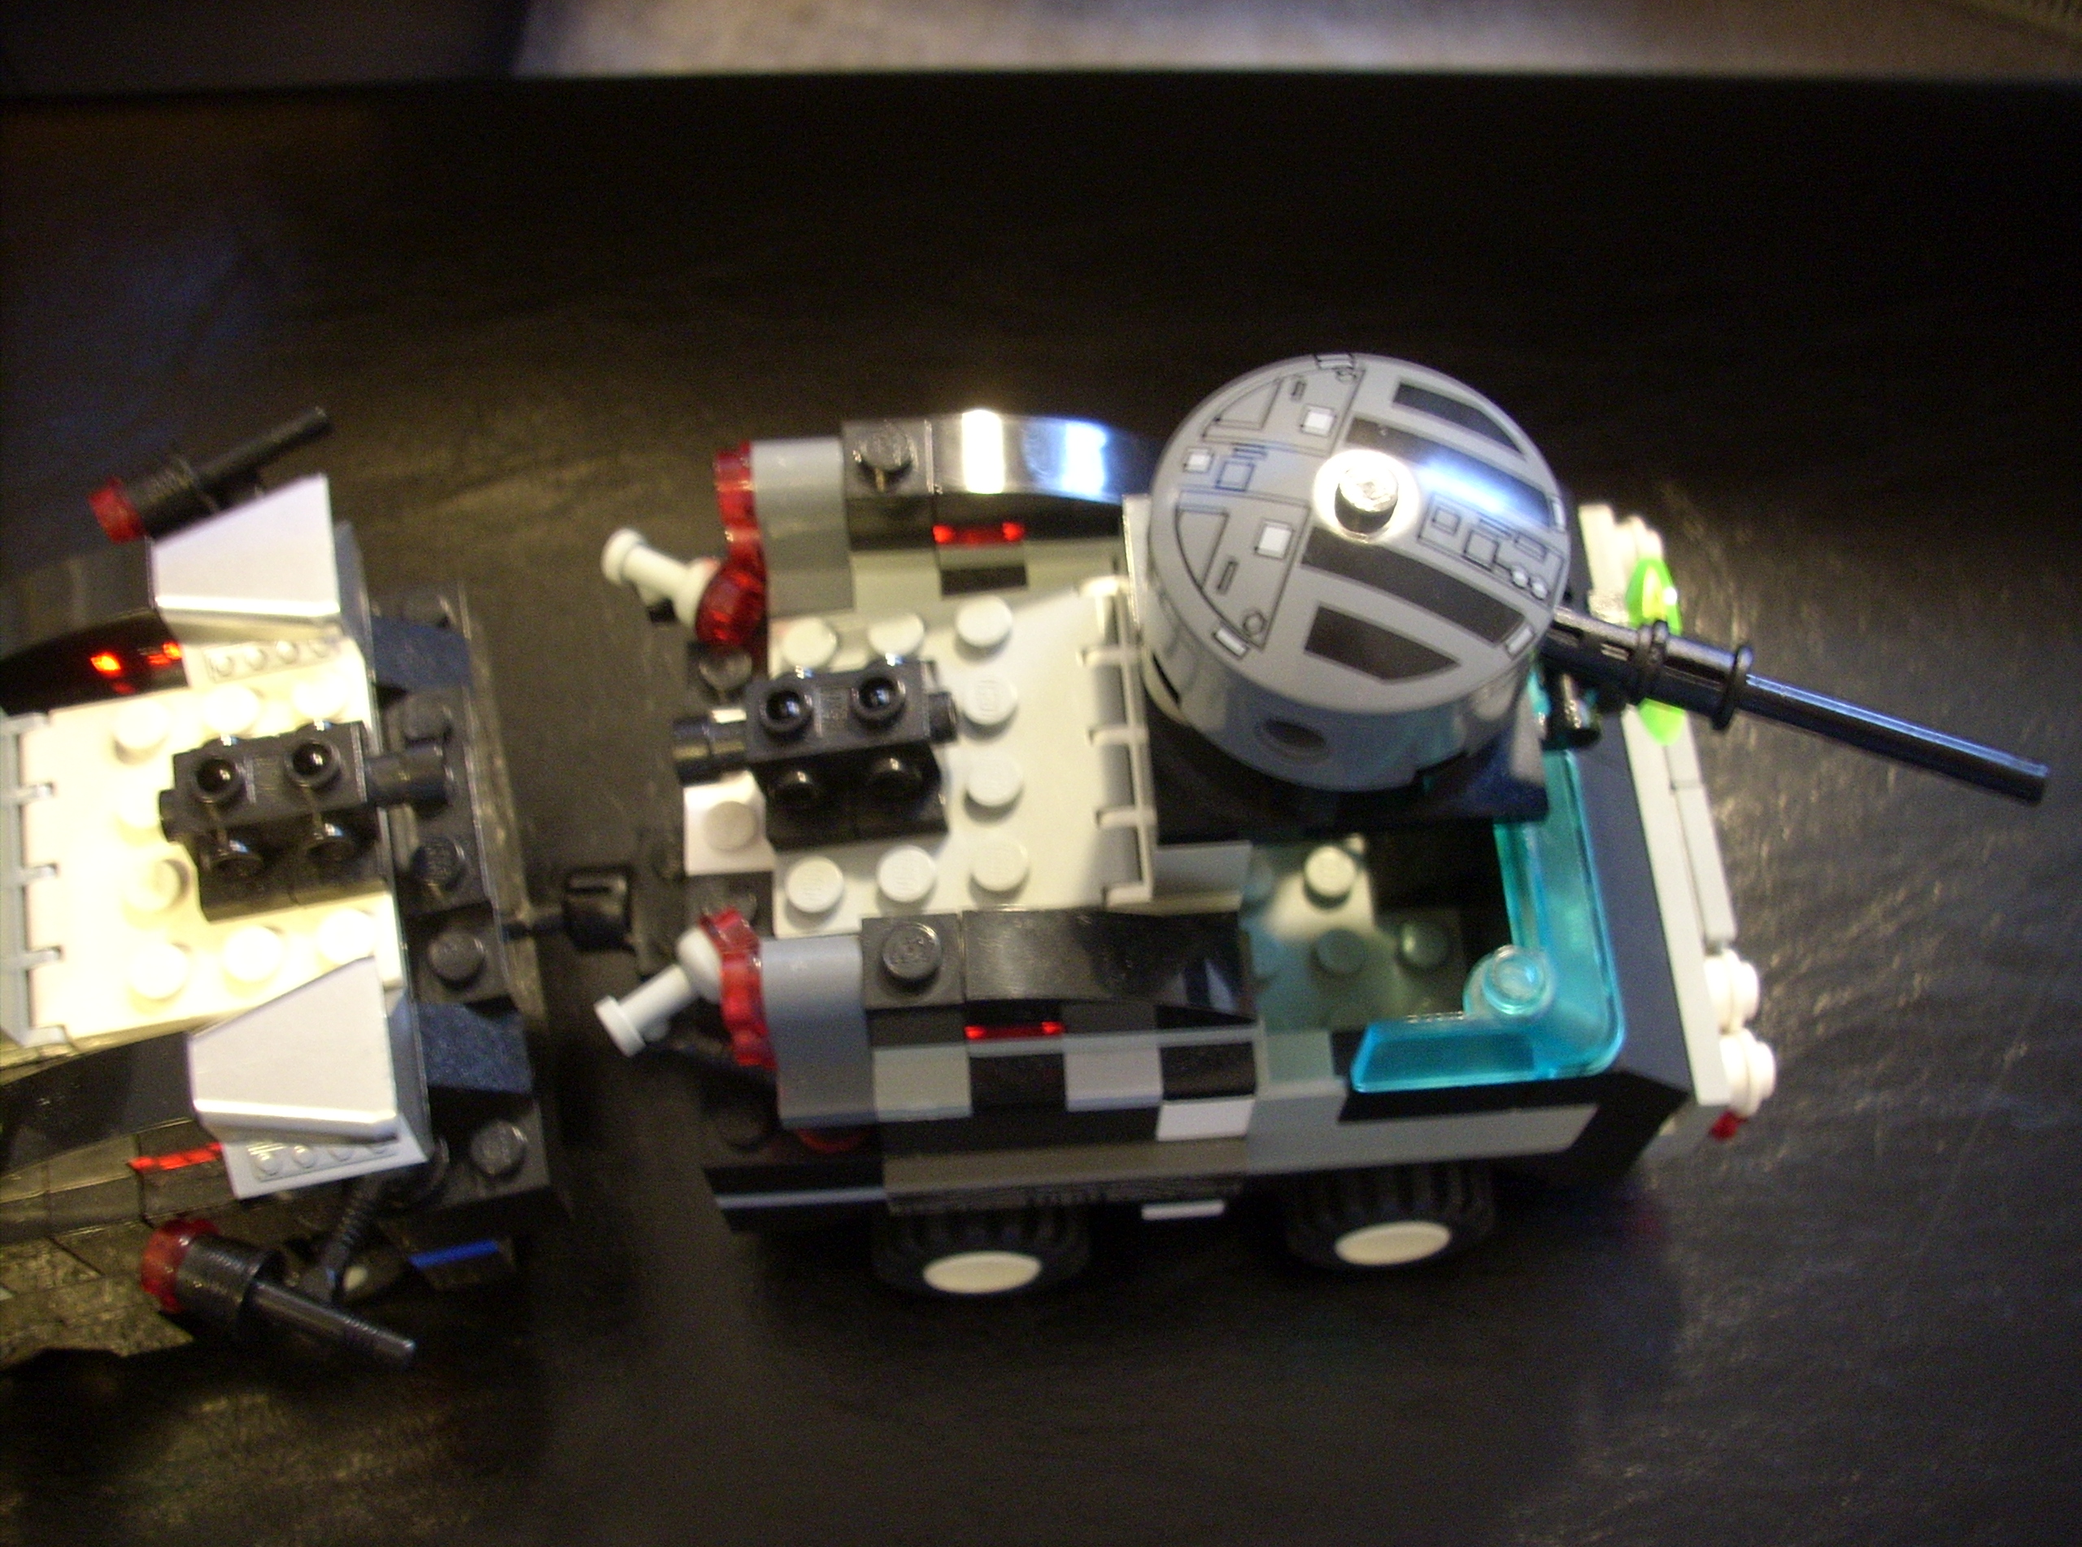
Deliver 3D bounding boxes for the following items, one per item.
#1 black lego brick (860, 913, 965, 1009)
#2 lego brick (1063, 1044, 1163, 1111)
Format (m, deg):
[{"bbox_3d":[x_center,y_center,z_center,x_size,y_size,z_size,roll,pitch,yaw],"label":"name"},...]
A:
[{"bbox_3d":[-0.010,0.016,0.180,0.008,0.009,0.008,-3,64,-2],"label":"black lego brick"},{"bbox_3d":[0.006,0.024,0.188,0.008,0.005,0.007,-3,63,-3],"label":"lego brick"}]

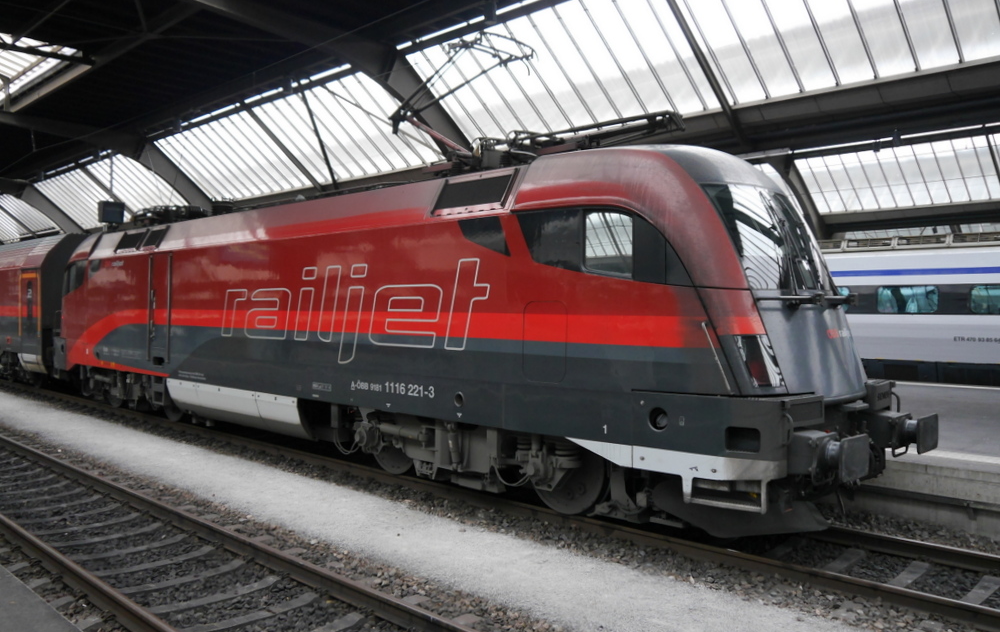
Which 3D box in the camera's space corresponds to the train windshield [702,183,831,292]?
[{"bbox_3d":[2.821,-0.745,8.046,1.820,1.170,0.400,1,-22,-46],"label":"train windshield"}]

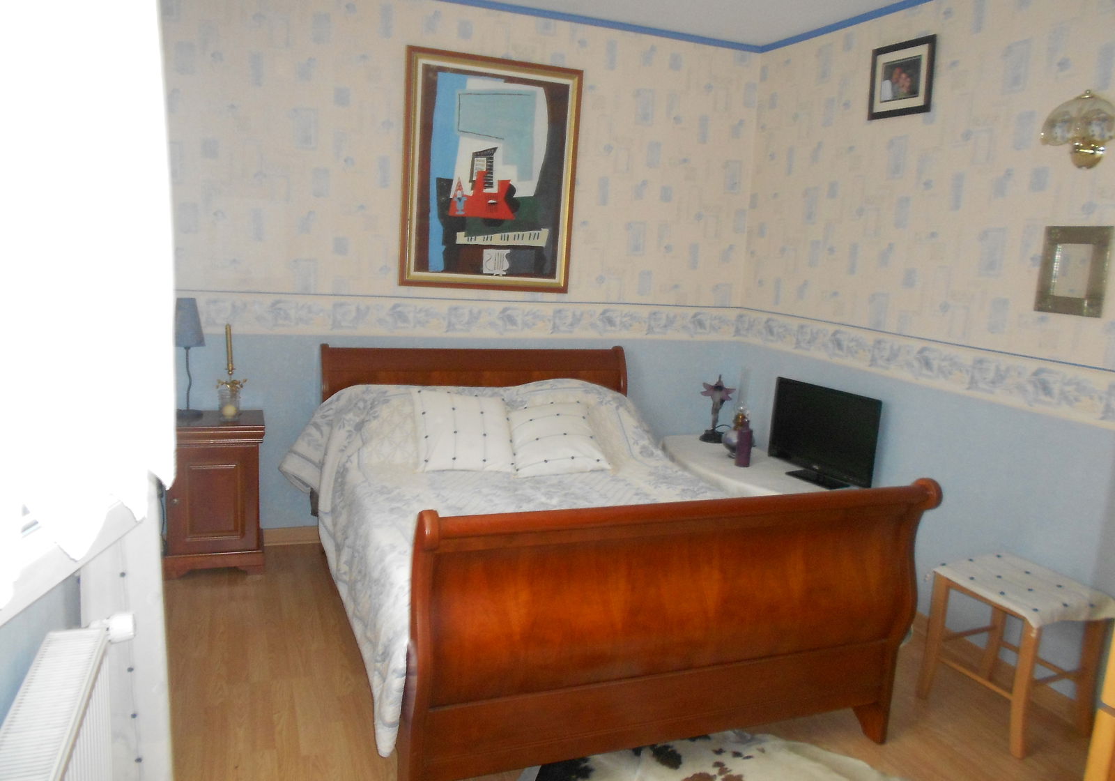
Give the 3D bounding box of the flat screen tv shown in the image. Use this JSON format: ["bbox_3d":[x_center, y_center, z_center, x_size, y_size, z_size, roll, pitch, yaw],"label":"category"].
[{"bbox_3d":[1.183,0.198,3.722,0.171,0.418,0.564,-3,12,-33],"label":"flat screen tv"}]

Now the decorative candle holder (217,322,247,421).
[{"bbox_3d":[-1.378,-0.079,3.543,0.116,0.403,0.116,-1,11,-21],"label":"decorative candle holder"}]

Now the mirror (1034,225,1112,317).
[{"bbox_3d":[1.689,-0.390,2.732,0.025,0.282,0.237,-1,11,-21],"label":"mirror"}]

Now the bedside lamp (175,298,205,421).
[{"bbox_3d":[-1.558,-0.130,3.517,0.151,0.493,0.151,-1,11,-21],"label":"bedside lamp"}]

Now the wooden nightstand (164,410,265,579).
[{"bbox_3d":[-1.464,0.439,3.589,0.391,0.641,0.337,-1,11,-21],"label":"wooden nightstand"}]

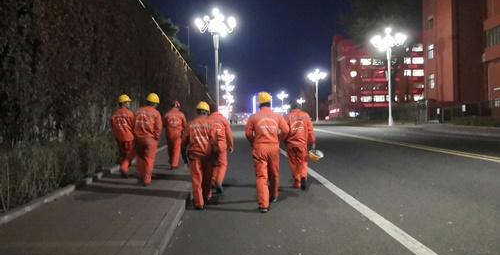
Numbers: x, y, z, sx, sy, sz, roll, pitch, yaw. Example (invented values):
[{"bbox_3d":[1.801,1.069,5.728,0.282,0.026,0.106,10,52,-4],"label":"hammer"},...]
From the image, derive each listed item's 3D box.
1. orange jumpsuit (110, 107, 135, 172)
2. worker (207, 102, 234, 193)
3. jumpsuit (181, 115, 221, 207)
[{"bbox_3d":[-2.692,0.255,8.300,0.540,1.410,0.420,-2,1,3],"label":"orange jumpsuit"},{"bbox_3d":[-0.602,0.372,7.450,0.600,1.700,0.550,-2,2,-2],"label":"worker"},{"bbox_3d":[-0.792,0.513,6.300,0.620,1.430,0.500,-2,2,-2],"label":"jumpsuit"}]

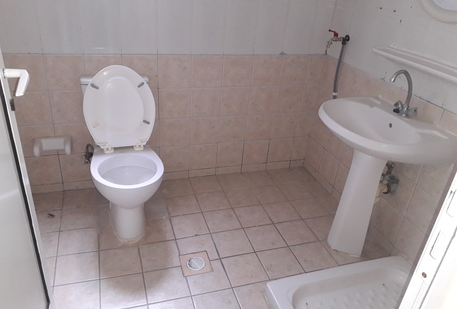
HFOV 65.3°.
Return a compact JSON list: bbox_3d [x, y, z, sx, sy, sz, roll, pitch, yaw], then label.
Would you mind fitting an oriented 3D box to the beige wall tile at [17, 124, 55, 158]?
[{"bbox_3d":[-1.110,-0.079,2.081,0.200,0.200,0.010,-5,30,-18],"label":"beige wall tile"}]

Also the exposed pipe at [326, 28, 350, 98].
[{"bbox_3d":[0.659,-0.539,2.269,0.136,0.454,0.060,-5,30,-18],"label":"exposed pipe"}]

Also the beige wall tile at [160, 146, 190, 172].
[{"bbox_3d":[-0.368,0.033,2.419,0.198,0.198,0.010,-5,30,-18],"label":"beige wall tile"}]

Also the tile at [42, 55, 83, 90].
[{"bbox_3d":[-0.895,-0.451,1.958,0.199,0.200,0.012,-5,30,-18],"label":"tile"}]

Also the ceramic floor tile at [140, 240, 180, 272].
[{"bbox_3d":[-0.358,0.533,1.882,0.199,0.010,0.198,-5,30,-18],"label":"ceramic floor tile"}]

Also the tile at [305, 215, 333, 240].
[{"bbox_3d":[0.592,0.447,2.172,0.200,0.010,0.200,-5,30,-18],"label":"tile"}]

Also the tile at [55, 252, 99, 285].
[{"bbox_3d":[-0.740,0.565,1.754,0.200,0.009,0.198,-5,30,-18],"label":"tile"}]

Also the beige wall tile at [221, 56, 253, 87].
[{"bbox_3d":[0.061,-0.531,2.273,0.200,0.200,0.009,-5,30,-18],"label":"beige wall tile"}]

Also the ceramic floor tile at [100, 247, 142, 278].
[{"bbox_3d":[-0.546,0.545,1.807,0.200,0.010,0.200,-5,30,-18],"label":"ceramic floor tile"}]

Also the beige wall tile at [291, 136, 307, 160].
[{"bbox_3d":[0.547,-0.044,2.739,0.119,0.200,0.010,-5,30,-18],"label":"beige wall tile"}]

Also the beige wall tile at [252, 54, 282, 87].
[{"bbox_3d":[0.251,-0.548,2.343,0.200,0.200,0.010,-5,30,-18],"label":"beige wall tile"}]

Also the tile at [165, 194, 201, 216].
[{"bbox_3d":[-0.284,0.325,2.240,0.198,0.010,0.198,-5,30,-18],"label":"tile"}]

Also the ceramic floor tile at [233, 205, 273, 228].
[{"bbox_3d":[0.152,0.388,2.215,0.199,0.012,0.198,-5,30,-18],"label":"ceramic floor tile"}]

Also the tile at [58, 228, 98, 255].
[{"bbox_3d":[-0.801,0.472,1.923,0.199,0.010,0.198,-5,30,-18],"label":"tile"}]

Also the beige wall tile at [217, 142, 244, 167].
[{"bbox_3d":[0.012,0.000,2.556,0.199,0.200,0.012,-5,30,-18],"label":"beige wall tile"}]

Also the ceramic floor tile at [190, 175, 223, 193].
[{"bbox_3d":[-0.160,0.214,2.480,0.200,0.010,0.193,-5,30,-18],"label":"ceramic floor tile"}]

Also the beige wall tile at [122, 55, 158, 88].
[{"bbox_3d":[-0.513,-0.484,2.095,0.199,0.200,0.010,-5,30,-18],"label":"beige wall tile"}]

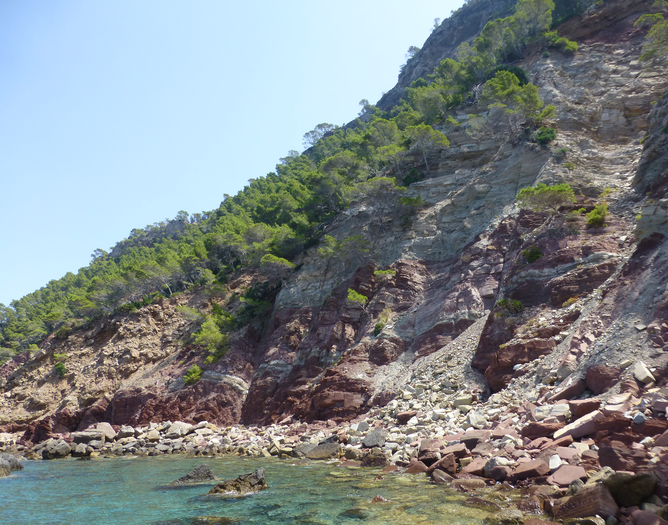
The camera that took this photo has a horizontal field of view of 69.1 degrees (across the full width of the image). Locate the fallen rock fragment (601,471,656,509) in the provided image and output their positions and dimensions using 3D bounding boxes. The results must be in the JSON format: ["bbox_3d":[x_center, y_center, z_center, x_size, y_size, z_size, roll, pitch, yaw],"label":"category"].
[{"bbox_3d":[6.877,5.257,11.300,0.980,0.712,0.833,-13,-23,33],"label":"fallen rock fragment"}]

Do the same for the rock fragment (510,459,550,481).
[{"bbox_3d":[5.782,6.084,14.300,0.667,0.566,0.953,18,-26,-42],"label":"rock fragment"}]

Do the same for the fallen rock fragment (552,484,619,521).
[{"bbox_3d":[5.427,5.165,10.500,0.761,0.571,1.087,18,-26,-42],"label":"fallen rock fragment"}]

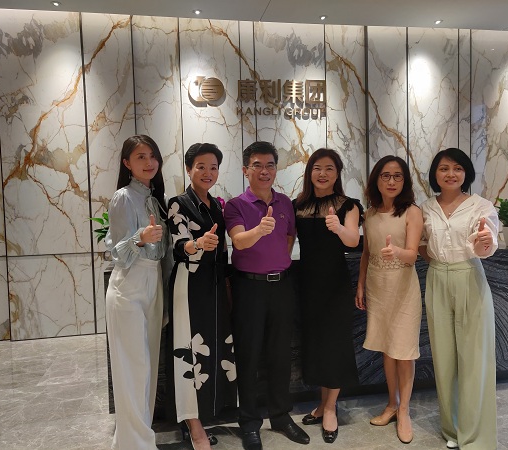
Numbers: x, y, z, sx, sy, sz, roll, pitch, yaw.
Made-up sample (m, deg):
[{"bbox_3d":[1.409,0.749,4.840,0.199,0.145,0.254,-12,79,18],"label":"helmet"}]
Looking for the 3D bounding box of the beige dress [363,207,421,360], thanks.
[{"bbox_3d":[0.820,0.337,2.790,0.330,0.885,0.260,0,3,22],"label":"beige dress"}]

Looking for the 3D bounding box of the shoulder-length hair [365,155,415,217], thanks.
[{"bbox_3d":[0.771,-0.225,2.663,0.273,0.342,0.250,-1,3,14],"label":"shoulder-length hair"}]

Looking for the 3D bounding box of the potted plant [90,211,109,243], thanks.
[{"bbox_3d":[-0.829,0.058,2.906,0.380,0.400,0.380,-2,3,-11],"label":"potted plant"}]

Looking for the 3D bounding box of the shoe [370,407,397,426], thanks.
[{"bbox_3d":[0.811,1.134,2.855,0.235,0.120,0.085,-4,4,-35],"label":"shoe"}]

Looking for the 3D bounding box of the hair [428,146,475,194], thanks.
[{"bbox_3d":[1.064,-0.297,2.508,0.247,0.239,0.240,-1,3,20],"label":"hair"}]

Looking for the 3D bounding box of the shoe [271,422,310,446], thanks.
[{"bbox_3d":[0.217,1.182,2.774,0.105,0.110,0.285,-4,4,-39],"label":"shoe"}]

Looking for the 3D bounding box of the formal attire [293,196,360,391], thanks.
[{"bbox_3d":[0.452,0.388,2.840,0.400,1.140,0.270,-1,3,13],"label":"formal attire"}]

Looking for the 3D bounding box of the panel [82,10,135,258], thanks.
[{"bbox_3d":[-1.519,-0.967,5.006,0.510,2.502,0.030,-2,3,-11],"label":"panel"}]

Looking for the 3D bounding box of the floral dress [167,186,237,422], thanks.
[{"bbox_3d":[-0.277,0.450,2.609,0.410,1.300,0.310,-3,3,-18],"label":"floral dress"}]

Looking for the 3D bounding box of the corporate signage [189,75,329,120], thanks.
[{"bbox_3d":[0.057,-1.408,5.213,1.554,0.439,0.060,-2,3,-11],"label":"corporate signage"}]

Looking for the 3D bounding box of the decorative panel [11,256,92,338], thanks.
[{"bbox_3d":[-2.140,0.751,4.970,0.852,0.869,0.030,-2,3,-11],"label":"decorative panel"}]

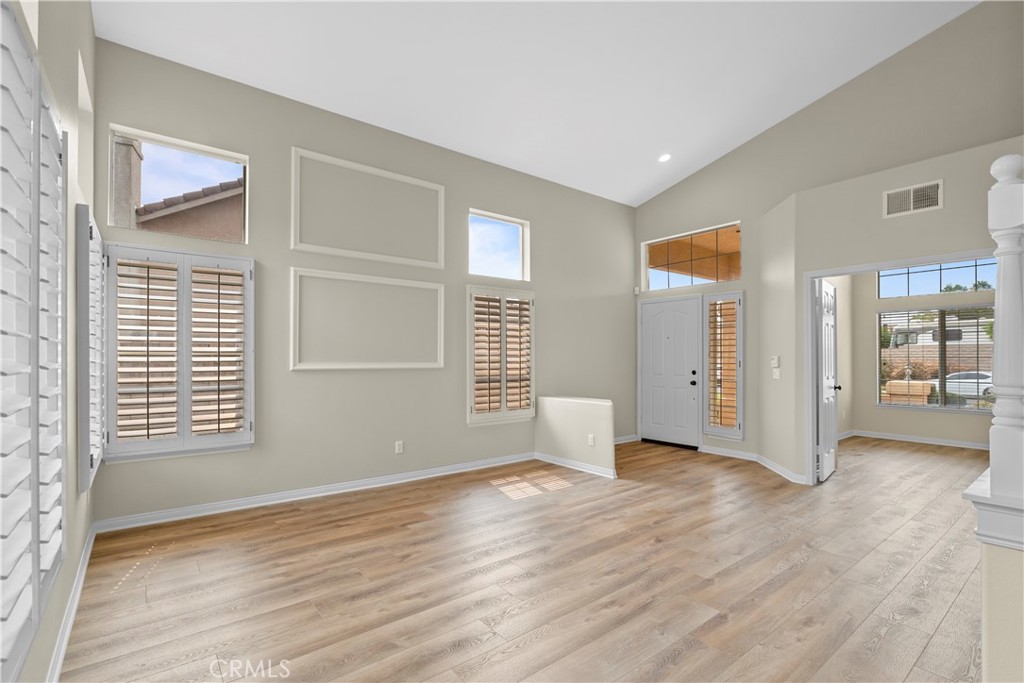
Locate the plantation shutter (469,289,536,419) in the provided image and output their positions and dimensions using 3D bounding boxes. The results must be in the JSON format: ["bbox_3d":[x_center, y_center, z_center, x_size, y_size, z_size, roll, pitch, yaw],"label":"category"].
[{"bbox_3d":[-0.095,0.155,5.324,0.977,1.550,0.080,1,-2,-38],"label":"plantation shutter"}]

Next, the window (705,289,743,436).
[{"bbox_3d":[2.677,0.298,5.774,0.080,1.817,0.506,1,-2,-38],"label":"window"}]

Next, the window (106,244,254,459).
[{"bbox_3d":[-2.499,0.073,3.477,0.948,1.544,0.080,1,-2,-38],"label":"window"}]

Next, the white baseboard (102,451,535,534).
[{"bbox_3d":[-1.299,1.334,4.377,4.045,0.108,0.018,1,-2,-38],"label":"white baseboard"}]

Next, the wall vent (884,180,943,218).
[{"bbox_3d":[3.419,-1.207,3.885,0.030,0.238,0.389,1,-2,-38],"label":"wall vent"}]

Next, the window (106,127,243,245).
[{"bbox_3d":[-2.545,-1.177,3.530,0.865,0.730,0.100,1,-2,-38],"label":"window"}]

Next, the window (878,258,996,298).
[{"bbox_3d":[6.120,-1.060,6.488,0.100,0.741,1.447,1,-2,-38],"label":"window"}]

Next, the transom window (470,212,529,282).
[{"bbox_3d":[-0.146,-1.112,5.372,0.876,0.735,0.100,1,-2,-38],"label":"transom window"}]

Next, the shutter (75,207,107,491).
[{"bbox_3d":[-2.623,0.068,2.831,0.060,1.560,0.936,1,-2,-38],"label":"shutter"}]

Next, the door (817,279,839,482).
[{"bbox_3d":[3.350,0.399,4.827,0.620,2.028,0.045,1,-2,-44],"label":"door"}]

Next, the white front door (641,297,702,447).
[{"bbox_3d":[2.208,0.436,6.403,0.060,2.034,0.910,1,-2,-38],"label":"white front door"}]

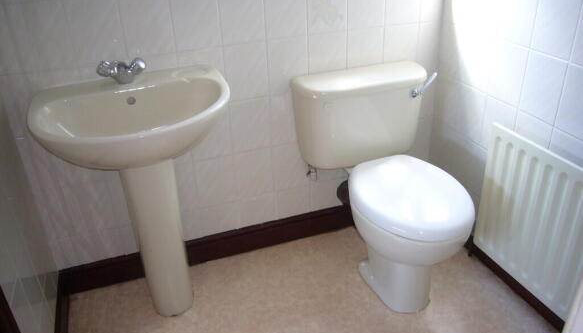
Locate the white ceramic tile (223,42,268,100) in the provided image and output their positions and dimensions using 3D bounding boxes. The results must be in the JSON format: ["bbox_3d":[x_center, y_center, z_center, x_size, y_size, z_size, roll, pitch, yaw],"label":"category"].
[{"bbox_3d":[-0.157,-0.329,1.631,0.151,0.201,0.010,-12,30,-17],"label":"white ceramic tile"}]

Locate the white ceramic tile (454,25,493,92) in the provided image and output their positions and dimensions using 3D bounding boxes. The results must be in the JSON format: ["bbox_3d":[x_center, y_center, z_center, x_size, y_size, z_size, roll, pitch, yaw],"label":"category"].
[{"bbox_3d":[0.662,-0.373,1.674,0.010,0.201,0.150,-12,30,-16],"label":"white ceramic tile"}]

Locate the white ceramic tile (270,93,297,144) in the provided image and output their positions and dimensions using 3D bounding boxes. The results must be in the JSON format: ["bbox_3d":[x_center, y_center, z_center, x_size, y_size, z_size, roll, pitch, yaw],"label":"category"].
[{"bbox_3d":[-0.005,-0.178,1.766,0.150,0.201,0.010,-12,30,-16],"label":"white ceramic tile"}]

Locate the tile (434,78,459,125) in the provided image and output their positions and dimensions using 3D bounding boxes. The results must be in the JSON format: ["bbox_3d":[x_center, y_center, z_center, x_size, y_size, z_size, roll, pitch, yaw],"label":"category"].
[{"bbox_3d":[0.622,-0.270,1.892,0.010,0.201,0.151,-12,30,-17],"label":"tile"}]

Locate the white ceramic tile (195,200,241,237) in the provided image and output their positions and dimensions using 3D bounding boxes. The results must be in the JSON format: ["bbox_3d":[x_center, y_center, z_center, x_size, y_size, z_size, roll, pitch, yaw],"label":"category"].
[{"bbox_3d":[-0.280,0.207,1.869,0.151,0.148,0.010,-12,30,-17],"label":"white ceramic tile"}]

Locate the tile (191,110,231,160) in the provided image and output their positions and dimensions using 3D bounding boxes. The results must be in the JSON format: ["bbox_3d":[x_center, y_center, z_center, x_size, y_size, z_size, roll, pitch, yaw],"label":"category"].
[{"bbox_3d":[-0.289,-0.123,1.716,0.150,0.201,0.010,-12,30,-16],"label":"tile"}]

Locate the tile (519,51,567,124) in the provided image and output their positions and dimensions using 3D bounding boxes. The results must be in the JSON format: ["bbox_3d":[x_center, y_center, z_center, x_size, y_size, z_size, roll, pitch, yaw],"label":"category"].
[{"bbox_3d":[0.785,-0.246,1.472,0.010,0.201,0.150,-12,30,-16],"label":"tile"}]

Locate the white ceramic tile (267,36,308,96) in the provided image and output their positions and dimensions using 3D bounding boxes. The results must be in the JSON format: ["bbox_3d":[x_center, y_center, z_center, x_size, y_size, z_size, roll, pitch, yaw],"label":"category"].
[{"bbox_3d":[-0.014,-0.359,1.675,0.151,0.201,0.010,-12,30,-17],"label":"white ceramic tile"}]

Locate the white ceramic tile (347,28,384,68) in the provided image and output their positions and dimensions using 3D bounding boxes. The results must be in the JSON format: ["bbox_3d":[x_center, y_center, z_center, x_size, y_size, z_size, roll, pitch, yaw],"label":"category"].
[{"bbox_3d":[0.276,-0.418,1.783,0.150,0.201,0.010,-12,30,-16],"label":"white ceramic tile"}]

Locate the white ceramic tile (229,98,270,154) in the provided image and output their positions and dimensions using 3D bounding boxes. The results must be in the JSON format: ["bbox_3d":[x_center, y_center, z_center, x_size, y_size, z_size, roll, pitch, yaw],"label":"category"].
[{"bbox_3d":[-0.146,-0.148,1.724,0.150,0.201,0.010,-12,30,-16],"label":"white ceramic tile"}]

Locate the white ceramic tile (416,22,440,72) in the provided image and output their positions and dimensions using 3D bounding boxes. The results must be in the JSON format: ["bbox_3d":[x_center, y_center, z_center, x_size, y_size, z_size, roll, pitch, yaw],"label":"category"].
[{"bbox_3d":[0.528,-0.464,1.834,0.102,0.201,0.010,-12,30,-16],"label":"white ceramic tile"}]

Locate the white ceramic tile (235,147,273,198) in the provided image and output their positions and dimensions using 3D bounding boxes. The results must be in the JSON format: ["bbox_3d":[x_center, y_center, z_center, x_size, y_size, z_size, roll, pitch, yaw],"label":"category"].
[{"bbox_3d":[-0.139,0.027,1.821,0.150,0.201,0.010,-12,30,-16],"label":"white ceramic tile"}]

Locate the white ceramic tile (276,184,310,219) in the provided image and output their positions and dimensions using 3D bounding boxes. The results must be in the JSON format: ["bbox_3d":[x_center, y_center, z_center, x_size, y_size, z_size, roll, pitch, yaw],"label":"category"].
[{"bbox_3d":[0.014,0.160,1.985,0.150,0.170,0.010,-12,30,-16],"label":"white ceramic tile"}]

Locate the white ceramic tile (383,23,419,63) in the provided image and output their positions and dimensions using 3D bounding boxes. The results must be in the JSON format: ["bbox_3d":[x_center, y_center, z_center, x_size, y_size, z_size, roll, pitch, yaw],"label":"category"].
[{"bbox_3d":[0.413,-0.445,1.807,0.151,0.201,0.010,-12,30,-17],"label":"white ceramic tile"}]

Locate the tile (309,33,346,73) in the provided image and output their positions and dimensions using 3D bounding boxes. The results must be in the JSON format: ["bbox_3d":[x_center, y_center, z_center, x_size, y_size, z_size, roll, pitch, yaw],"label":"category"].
[{"bbox_3d":[0.129,-0.388,1.718,0.151,0.201,0.010,-12,30,-17],"label":"tile"}]

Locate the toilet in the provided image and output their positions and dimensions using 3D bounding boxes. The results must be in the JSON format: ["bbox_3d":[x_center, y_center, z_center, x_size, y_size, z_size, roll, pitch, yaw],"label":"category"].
[{"bbox_3d":[0.356,0.095,1.644,0.500,0.720,0.690,-12,30,-17],"label":"toilet"}]

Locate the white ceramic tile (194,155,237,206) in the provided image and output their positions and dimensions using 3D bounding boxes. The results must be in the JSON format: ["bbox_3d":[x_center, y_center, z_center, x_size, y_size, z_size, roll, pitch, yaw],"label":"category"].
[{"bbox_3d":[-0.280,0.056,1.778,0.150,0.201,0.010,-12,30,-16],"label":"white ceramic tile"}]

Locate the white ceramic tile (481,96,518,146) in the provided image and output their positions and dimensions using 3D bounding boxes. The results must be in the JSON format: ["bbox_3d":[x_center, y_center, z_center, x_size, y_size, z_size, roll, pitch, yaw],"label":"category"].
[{"bbox_3d":[0.744,-0.135,1.696,0.010,0.201,0.150,-12,30,-16],"label":"white ceramic tile"}]

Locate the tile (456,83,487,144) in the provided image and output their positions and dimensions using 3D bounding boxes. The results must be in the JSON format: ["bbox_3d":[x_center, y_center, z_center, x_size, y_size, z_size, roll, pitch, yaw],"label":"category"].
[{"bbox_3d":[0.670,-0.199,1.770,0.010,0.201,0.150,-12,30,-16],"label":"tile"}]

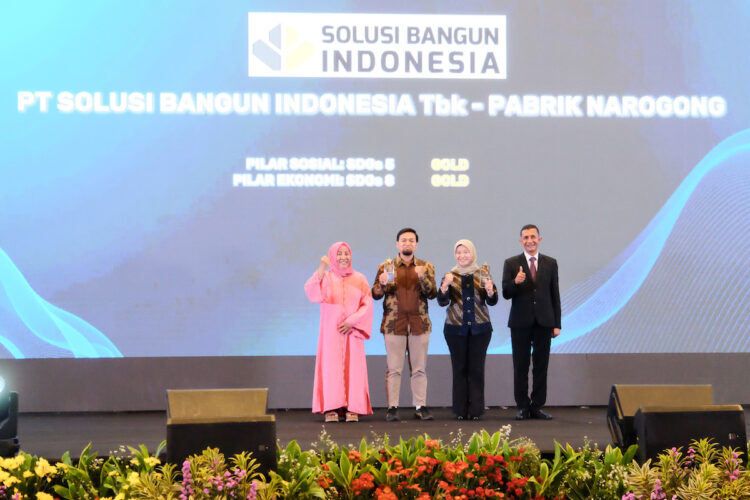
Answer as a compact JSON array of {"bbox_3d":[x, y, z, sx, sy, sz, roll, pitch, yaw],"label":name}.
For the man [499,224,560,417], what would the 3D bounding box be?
[{"bbox_3d":[1.364,0.631,11.916,0.520,1.700,0.340,0,-1,2],"label":"man"}]

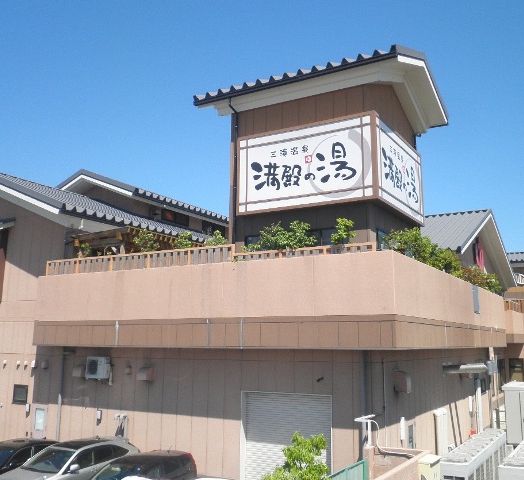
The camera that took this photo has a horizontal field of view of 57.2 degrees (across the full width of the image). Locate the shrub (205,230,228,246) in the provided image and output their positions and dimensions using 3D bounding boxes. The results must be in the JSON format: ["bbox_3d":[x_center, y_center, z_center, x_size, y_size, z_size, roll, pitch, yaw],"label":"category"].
[{"bbox_3d":[-1.669,0.043,17.538,0.800,0.800,0.720,-6,-13,25],"label":"shrub"}]

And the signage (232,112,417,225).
[{"bbox_3d":[2.739,-2.169,18.499,5.638,2.987,4.514,-6,-14,27],"label":"signage"}]

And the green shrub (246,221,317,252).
[{"bbox_3d":[0.624,-0.089,16.145,2.100,1.098,0.950,-6,-13,25],"label":"green shrub"}]

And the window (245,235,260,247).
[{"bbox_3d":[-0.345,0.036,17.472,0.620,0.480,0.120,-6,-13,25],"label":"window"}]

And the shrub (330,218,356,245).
[{"bbox_3d":[2.583,-0.205,15.146,0.720,0.943,0.680,-6,-13,25],"label":"shrub"}]

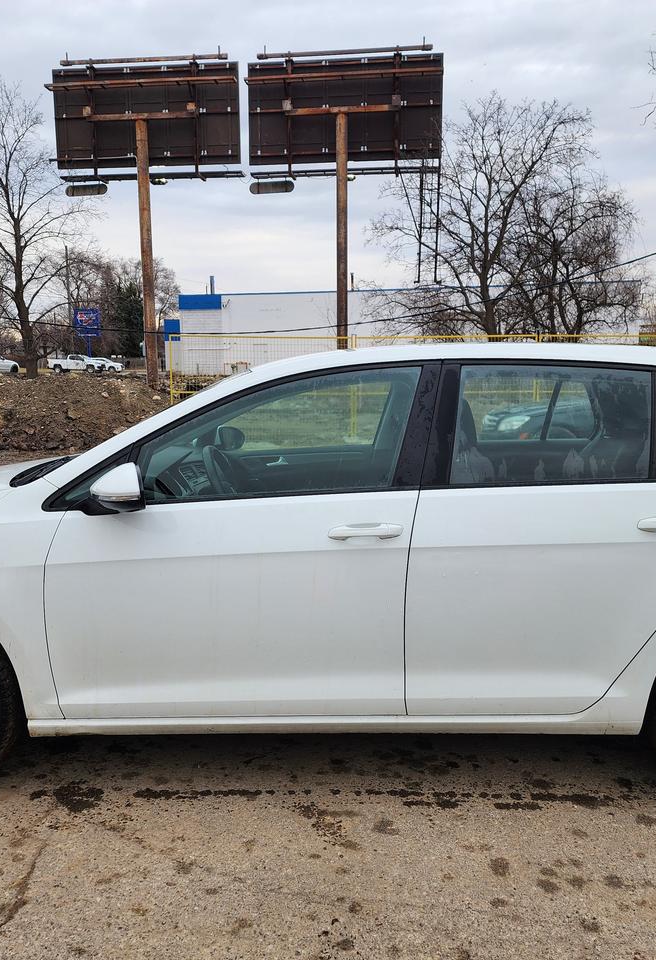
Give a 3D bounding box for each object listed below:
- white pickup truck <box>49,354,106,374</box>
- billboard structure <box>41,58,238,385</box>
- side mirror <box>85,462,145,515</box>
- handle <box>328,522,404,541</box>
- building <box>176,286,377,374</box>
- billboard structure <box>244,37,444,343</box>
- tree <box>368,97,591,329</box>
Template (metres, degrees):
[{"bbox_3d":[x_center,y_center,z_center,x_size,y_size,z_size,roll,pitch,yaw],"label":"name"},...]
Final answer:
[{"bbox_3d":[-24.503,-11.356,83.500,5.400,1.790,1.900,0,7,0],"label":"white pickup truck"},{"bbox_3d":[-5.752,-8.245,27.734,6.200,10.660,1.500,1,7,9],"label":"billboard structure"},{"bbox_3d":[-0.617,0.028,2.480,0.135,0.140,0.225,0,7,2],"label":"side mirror"},{"bbox_3d":[0.113,0.151,2.501,0.219,0.045,0.050,0,7,2],"label":"handle"},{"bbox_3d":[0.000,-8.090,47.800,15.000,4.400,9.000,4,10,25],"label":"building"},{"bbox_3d":[0.560,-8.260,27.670,6.400,10.800,1.800,1,9,9],"label":"billboard structure"},{"bbox_3d":[4.980,-7.550,27.700,7.400,9.500,7.000,0,9,0],"label":"tree"}]

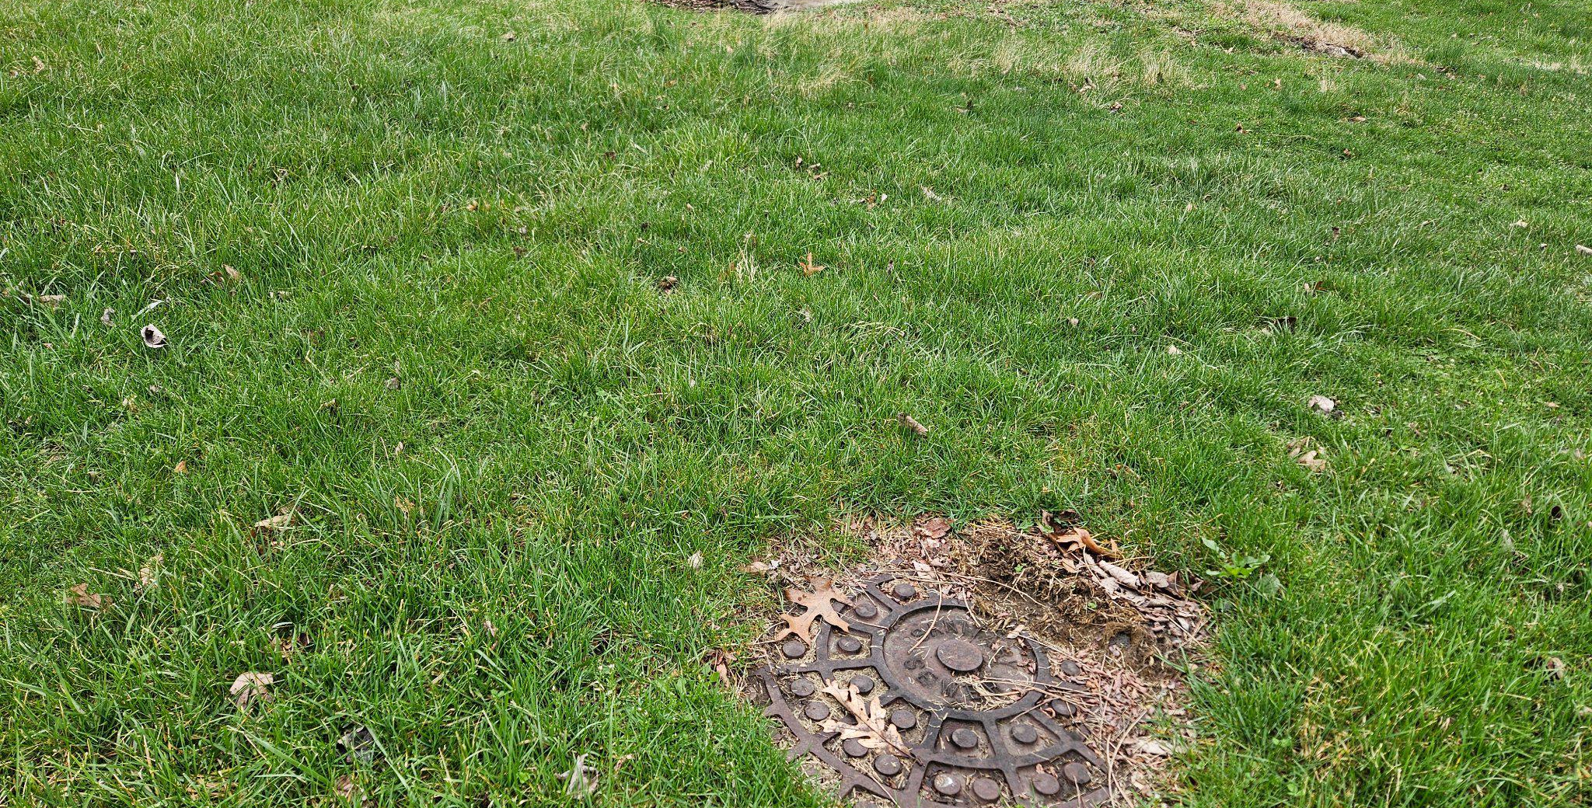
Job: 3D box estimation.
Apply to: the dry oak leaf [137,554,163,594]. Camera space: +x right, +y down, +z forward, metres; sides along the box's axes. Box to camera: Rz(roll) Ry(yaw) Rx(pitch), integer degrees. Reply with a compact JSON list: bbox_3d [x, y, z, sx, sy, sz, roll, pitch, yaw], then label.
[{"bbox_3d":[-0.913,0.240,1.496,0.036,0.030,0.074,-4,28,-9],"label":"dry oak leaf"}]

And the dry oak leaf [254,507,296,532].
[{"bbox_3d":[-0.797,0.177,1.621,0.062,0.025,0.042,-15,32,-28],"label":"dry oak leaf"}]

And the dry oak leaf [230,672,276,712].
[{"bbox_3d":[-0.671,0.355,1.306,0.052,0.036,0.056,-11,30,-22],"label":"dry oak leaf"}]

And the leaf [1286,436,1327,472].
[{"bbox_3d":[0.926,0.091,1.916,0.077,0.030,0.090,1,28,0],"label":"leaf"}]

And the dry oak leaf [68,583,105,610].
[{"bbox_3d":[-0.973,0.263,1.451,0.050,0.023,0.050,1,28,0],"label":"dry oak leaf"}]

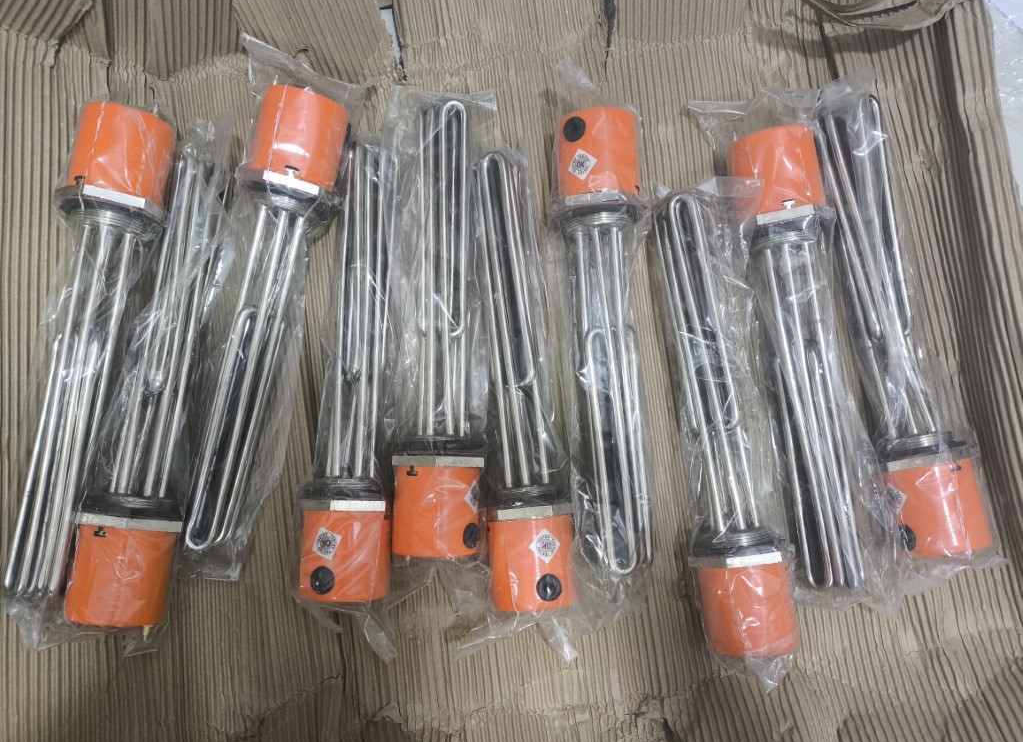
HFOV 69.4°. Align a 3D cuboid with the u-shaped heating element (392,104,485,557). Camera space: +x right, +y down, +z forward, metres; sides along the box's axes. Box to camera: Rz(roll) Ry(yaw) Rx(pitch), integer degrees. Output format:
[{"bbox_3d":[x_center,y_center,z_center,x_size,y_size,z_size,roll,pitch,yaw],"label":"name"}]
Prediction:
[{"bbox_3d":[-0.057,-0.042,0.596,0.076,0.076,0.370,1,83,-2],"label":"u-shaped heating element"}]

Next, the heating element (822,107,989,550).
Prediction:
[{"bbox_3d":[0.312,-0.044,0.601,0.076,0.076,0.370,-10,86,-3],"label":"heating element"}]

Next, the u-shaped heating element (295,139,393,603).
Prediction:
[{"bbox_3d":[-0.124,-0.008,0.598,0.076,0.076,0.370,2,82,-2],"label":"u-shaped heating element"}]

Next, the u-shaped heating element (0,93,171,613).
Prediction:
[{"bbox_3d":[-0.325,-0.014,0.563,0.076,0.076,0.370,9,85,-2],"label":"u-shaped heating element"}]

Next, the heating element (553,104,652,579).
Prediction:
[{"bbox_3d":[0.081,-0.021,0.605,0.076,0.076,0.370,-3,89,-3],"label":"heating element"}]

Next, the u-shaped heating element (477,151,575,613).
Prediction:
[{"bbox_3d":[0.005,-0.002,0.597,0.076,0.076,0.370,-5,82,-3],"label":"u-shaped heating element"}]

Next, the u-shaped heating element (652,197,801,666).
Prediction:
[{"bbox_3d":[0.168,0.033,0.603,0.076,0.076,0.370,-7,82,-3],"label":"u-shaped heating element"}]

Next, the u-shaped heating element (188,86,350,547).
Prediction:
[{"bbox_3d":[-0.204,-0.037,0.602,0.076,0.076,0.370,13,91,-1],"label":"u-shaped heating element"}]

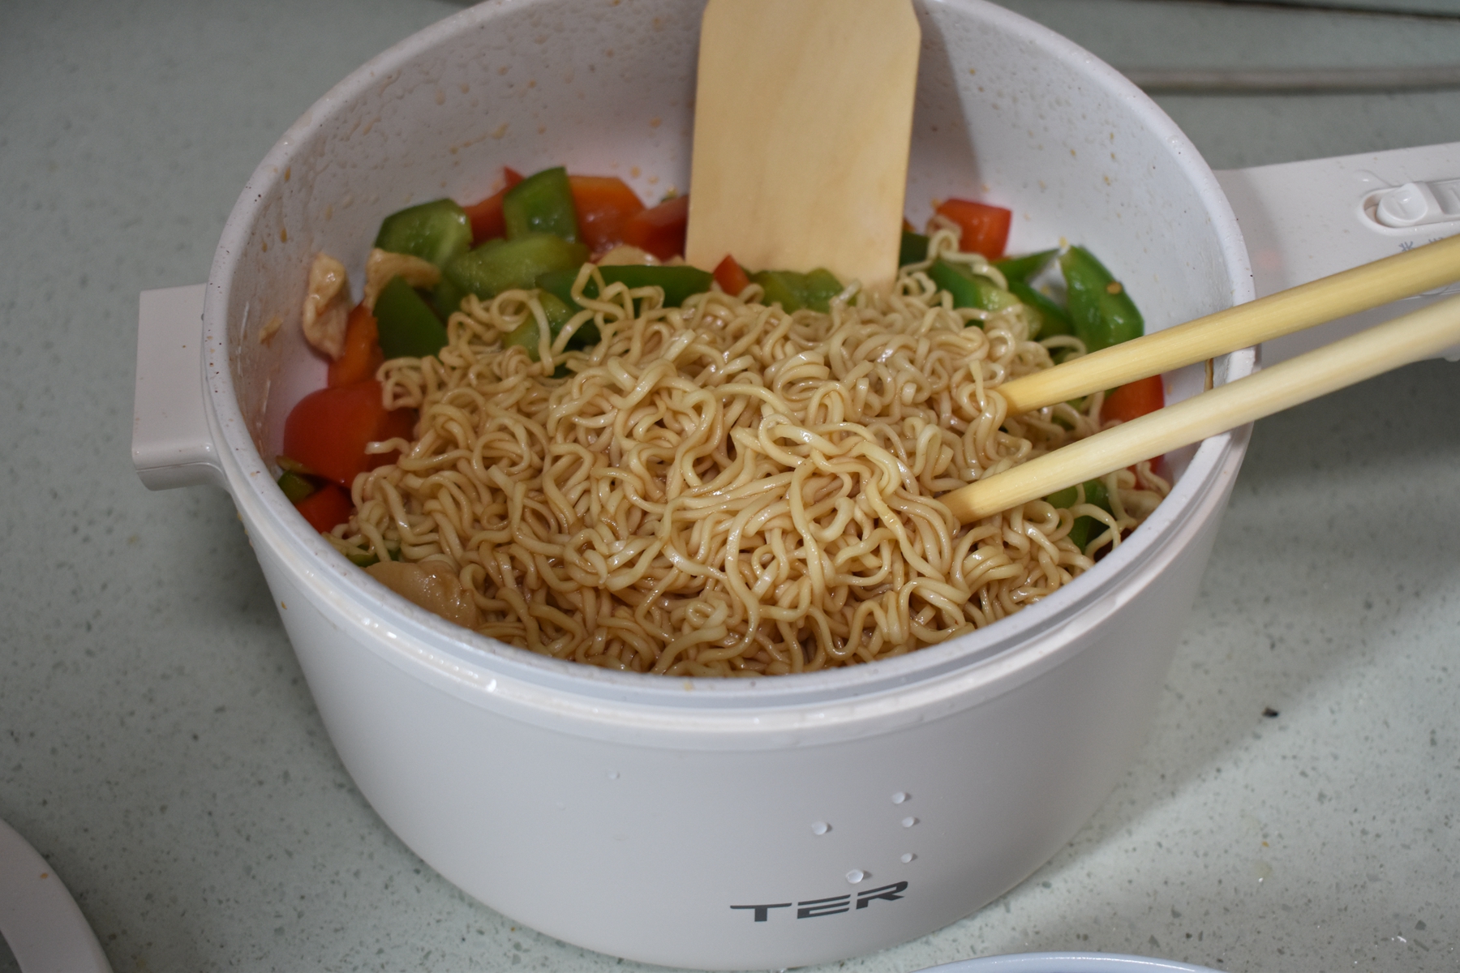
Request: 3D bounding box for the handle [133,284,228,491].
[{"bbox_3d":[-0.099,-0.018,0.357,0.017,0.012,0.042,-8,50,-6],"label":"handle"}]

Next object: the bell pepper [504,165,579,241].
[{"bbox_3d":[-0.042,-0.062,0.437,0.018,0.021,0.010,-15,51,-11],"label":"bell pepper"}]

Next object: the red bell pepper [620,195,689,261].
[{"bbox_3d":[-0.017,-0.060,0.451,0.019,0.018,0.011,-5,49,-4],"label":"red bell pepper"}]

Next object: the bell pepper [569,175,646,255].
[{"bbox_3d":[-0.029,-0.062,0.445,0.019,0.021,0.010,-10,50,-7],"label":"bell pepper"}]

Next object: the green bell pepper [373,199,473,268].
[{"bbox_3d":[-0.066,-0.054,0.417,0.022,0.014,0.013,-25,53,-19],"label":"green bell pepper"}]

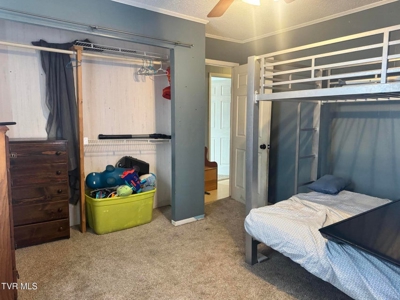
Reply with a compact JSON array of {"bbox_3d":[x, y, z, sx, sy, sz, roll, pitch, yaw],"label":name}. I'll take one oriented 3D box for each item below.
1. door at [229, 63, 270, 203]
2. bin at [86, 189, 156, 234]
[{"bbox_3d":[0.713,-0.202,3.943,0.040,2.007,0.771,-4,7,-31],"label":"door"},{"bbox_3d":[-0.944,0.687,3.283,0.750,0.395,0.475,-4,8,-37],"label":"bin"}]

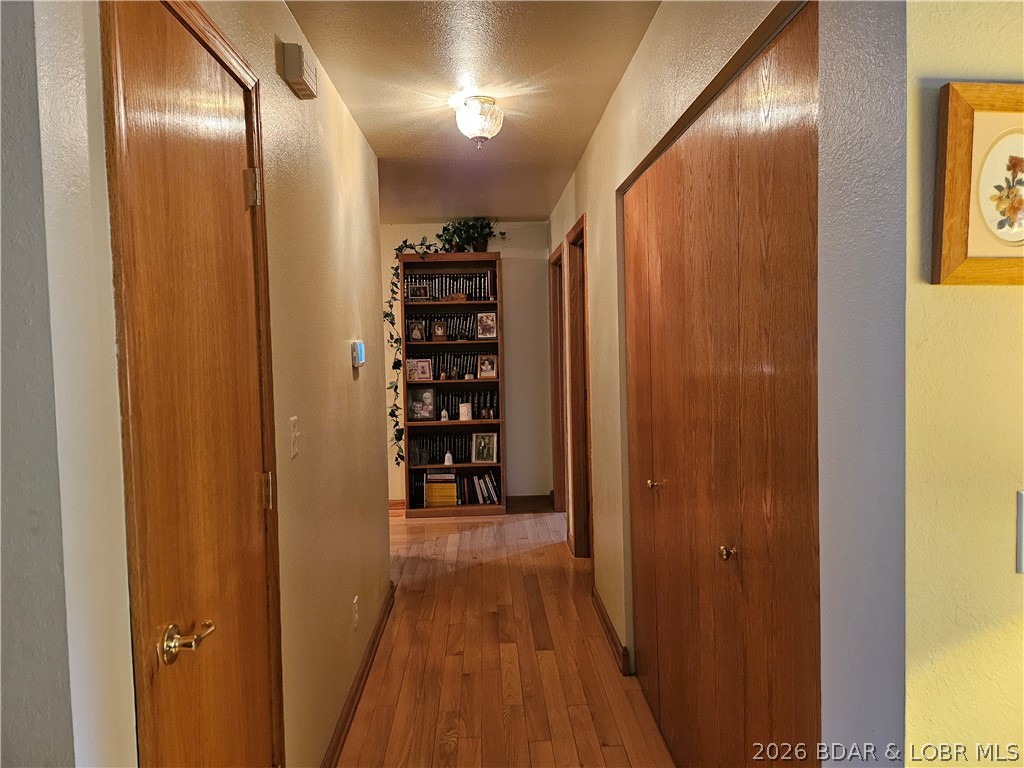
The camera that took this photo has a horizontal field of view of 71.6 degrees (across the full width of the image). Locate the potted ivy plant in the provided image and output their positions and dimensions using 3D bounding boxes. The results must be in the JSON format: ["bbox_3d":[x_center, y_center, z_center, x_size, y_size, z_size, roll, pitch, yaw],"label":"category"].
[{"bbox_3d":[-0.336,-1.217,5.915,0.580,0.285,0.280,-1,3,-2],"label":"potted ivy plant"}]

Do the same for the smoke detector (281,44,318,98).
[{"bbox_3d":[-0.628,-0.930,2.120,0.054,0.100,0.186,-1,3,-2],"label":"smoke detector"}]

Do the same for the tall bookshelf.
[{"bbox_3d":[-0.493,0.011,6.029,0.818,2.180,0.290,-1,3,-2],"label":"tall bookshelf"}]

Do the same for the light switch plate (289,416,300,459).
[{"bbox_3d":[-0.621,0.153,2.042,0.014,0.115,0.073,-1,3,-2],"label":"light switch plate"}]

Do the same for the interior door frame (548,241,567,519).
[{"bbox_3d":[0.411,0.053,5.466,0.130,2.120,0.900,-1,3,-2],"label":"interior door frame"}]

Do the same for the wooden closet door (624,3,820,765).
[{"bbox_3d":[0.553,0.275,2.146,0.045,2.020,1.750,-1,3,-2],"label":"wooden closet door"}]

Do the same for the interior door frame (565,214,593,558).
[{"bbox_3d":[0.459,0.115,4.294,0.130,2.120,0.850,-1,3,-2],"label":"interior door frame"}]

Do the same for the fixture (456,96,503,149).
[{"bbox_3d":[-0.133,-1.083,2.974,0.197,0.195,0.197,-1,3,-2],"label":"fixture"}]

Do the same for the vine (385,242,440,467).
[{"bbox_3d":[-0.838,-0.269,5.925,0.410,1.880,0.180,-1,3,-2],"label":"vine"}]

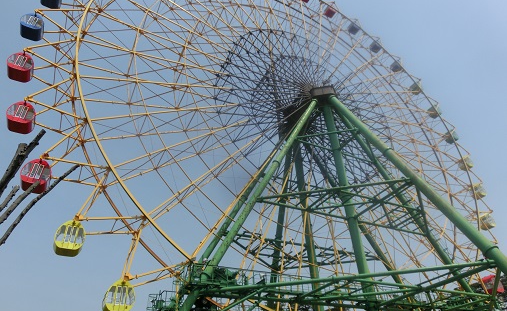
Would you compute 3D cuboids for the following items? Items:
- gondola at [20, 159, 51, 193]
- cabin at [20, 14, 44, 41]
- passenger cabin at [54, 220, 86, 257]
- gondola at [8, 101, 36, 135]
[{"bbox_3d":[-14.546,1.374,24.658,1.710,1.910,1.268,14,-40,-23],"label":"gondola"},{"bbox_3d":[-18.913,-11.032,31.342,1.710,1.910,1.268,14,-40,-23],"label":"cabin"},{"bbox_3d":[-11.736,5.292,23.463,1.710,1.910,1.268,14,-40,-23],"label":"passenger cabin"},{"bbox_3d":[-16.720,-2.737,26.407,1.710,1.910,1.268,14,-40,-23],"label":"gondola"}]

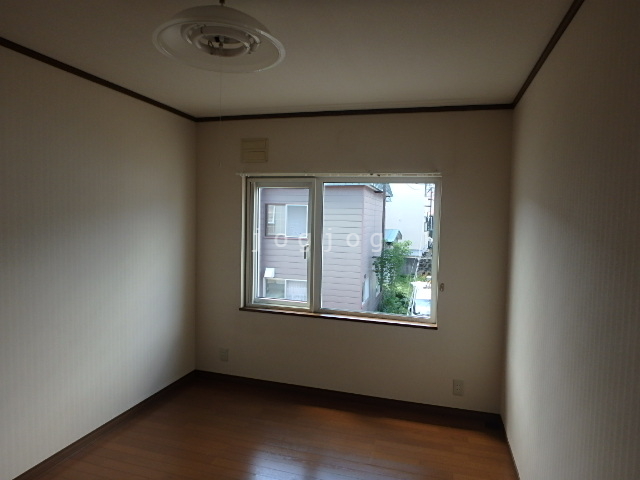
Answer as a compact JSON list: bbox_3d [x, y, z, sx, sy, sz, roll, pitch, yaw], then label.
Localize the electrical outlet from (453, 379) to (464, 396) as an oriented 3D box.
[{"bbox_3d":[1.053,1.124,2.950,0.072,0.119,0.010,2,3,17],"label":"electrical outlet"}]

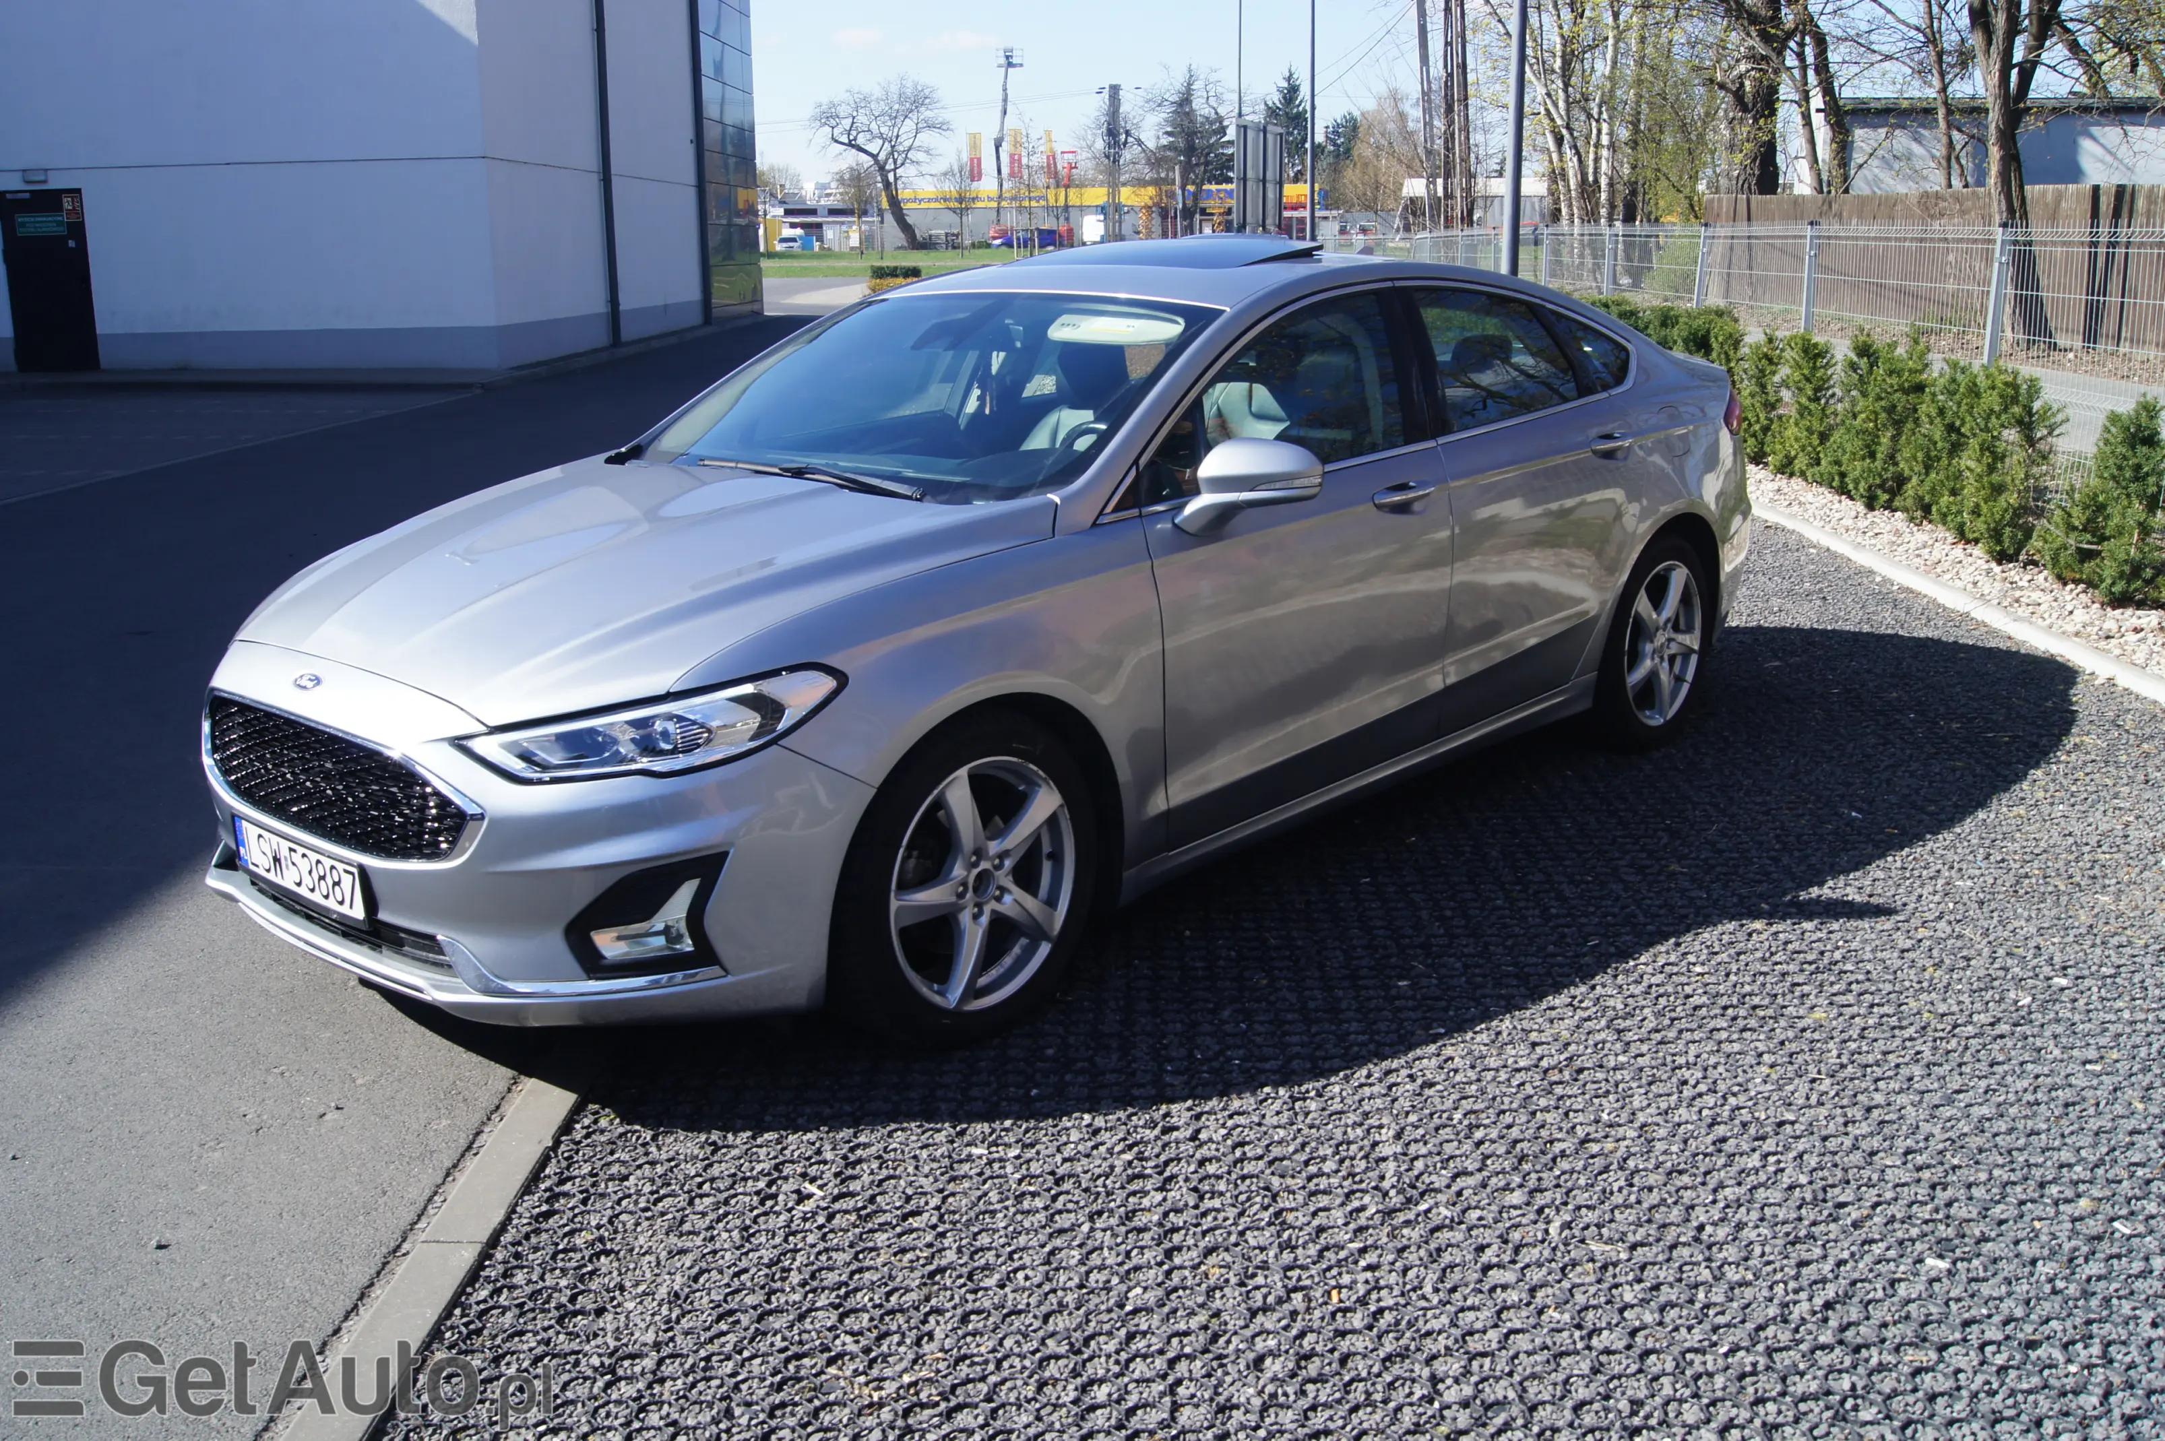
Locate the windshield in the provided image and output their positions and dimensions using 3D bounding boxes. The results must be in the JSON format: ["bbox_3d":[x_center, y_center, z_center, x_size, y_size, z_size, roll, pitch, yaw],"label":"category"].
[{"bbox_3d":[-0.401,-0.800,4.304,1.450,0.150,0.920,11,44,42],"label":"windshield"}]

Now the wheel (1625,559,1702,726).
[{"bbox_3d":[1.702,-0.244,5.530,0.190,0.490,0.490,11,19,42],"label":"wheel"}]

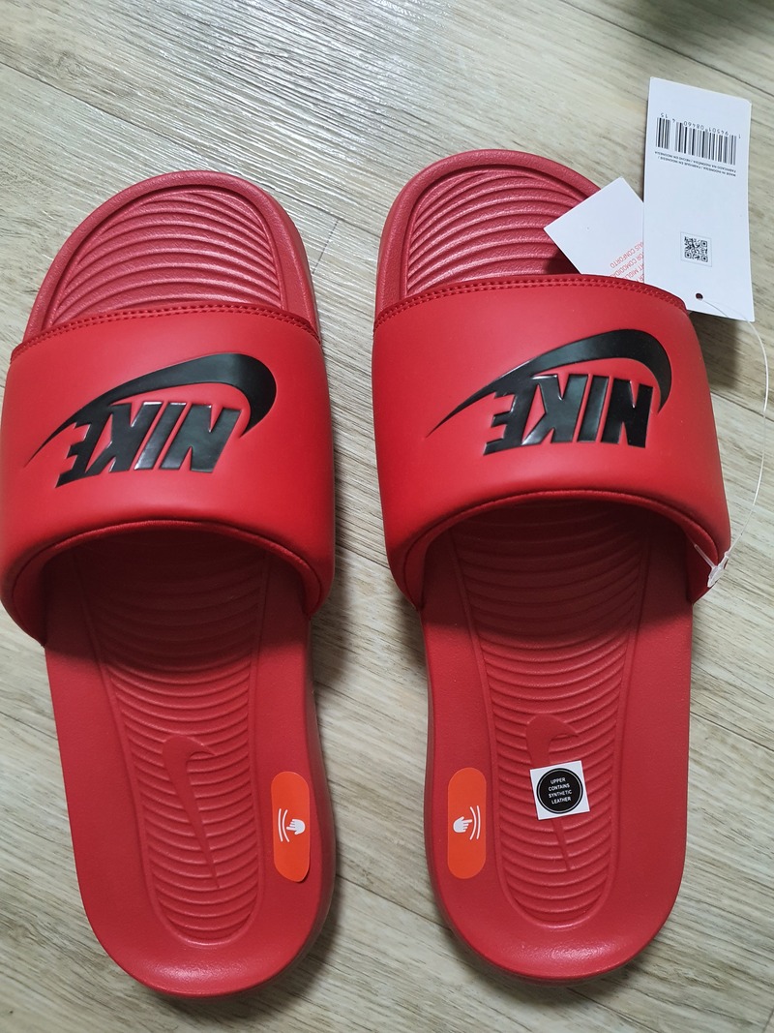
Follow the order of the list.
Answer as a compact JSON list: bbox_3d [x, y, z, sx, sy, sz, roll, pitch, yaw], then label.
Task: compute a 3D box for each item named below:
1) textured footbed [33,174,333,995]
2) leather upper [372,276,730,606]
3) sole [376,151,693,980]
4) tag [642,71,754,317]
[{"bbox_3d":[-0.073,0.025,0.295,0.108,0.031,0.303,-4,89,1],"label":"textured footbed"},{"bbox_3d":[0.057,-0.022,0.263,0.121,0.066,0.114,-3,89,1],"label":"leather upper"},{"bbox_3d":[0.056,0.016,0.293,0.108,0.029,0.302,-3,89,1],"label":"sole"},{"bbox_3d":[0.120,-0.122,0.295,0.044,0.002,0.096,7,77,-8],"label":"tag"}]

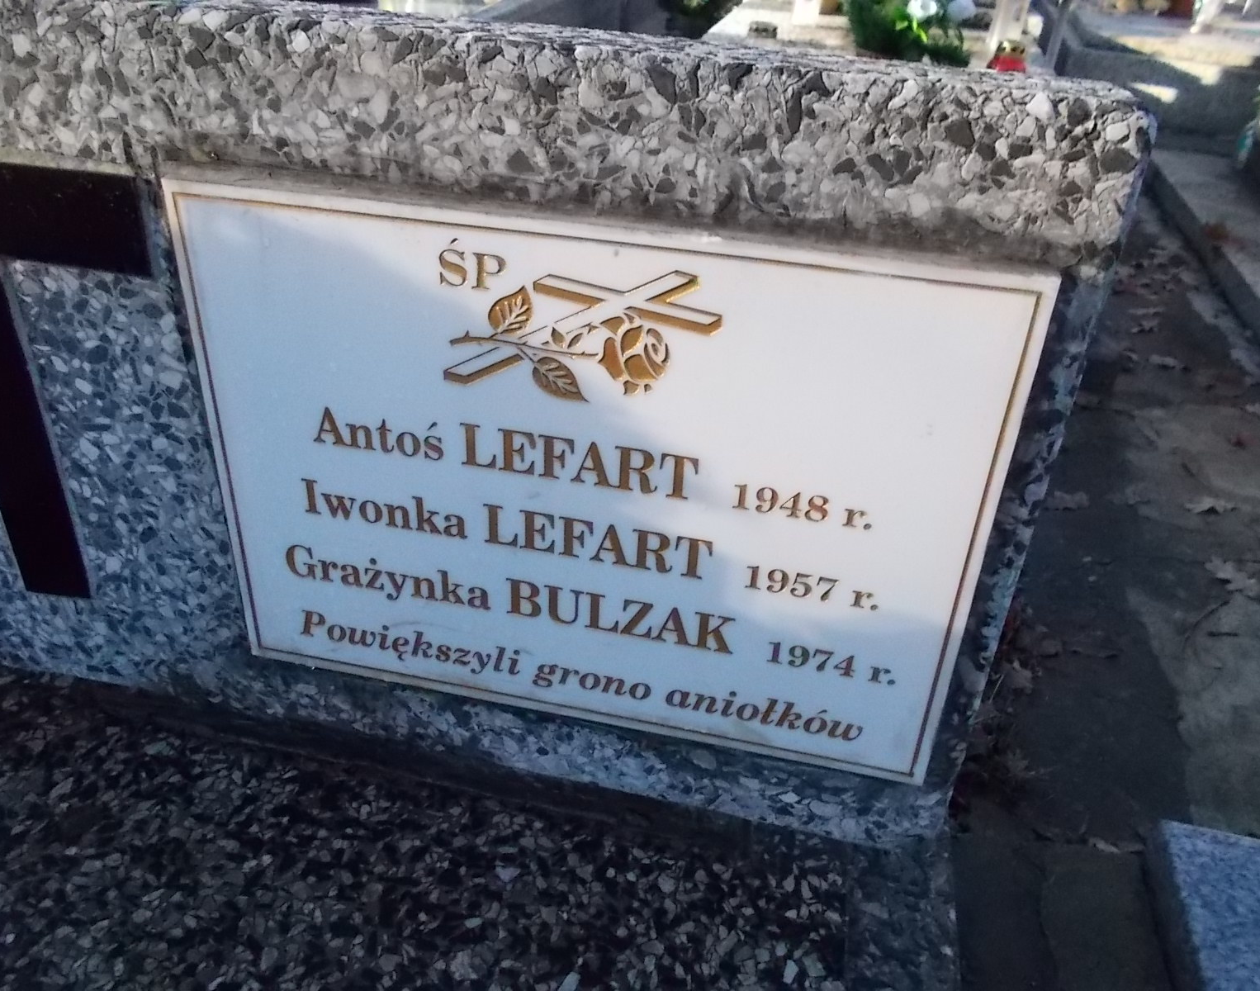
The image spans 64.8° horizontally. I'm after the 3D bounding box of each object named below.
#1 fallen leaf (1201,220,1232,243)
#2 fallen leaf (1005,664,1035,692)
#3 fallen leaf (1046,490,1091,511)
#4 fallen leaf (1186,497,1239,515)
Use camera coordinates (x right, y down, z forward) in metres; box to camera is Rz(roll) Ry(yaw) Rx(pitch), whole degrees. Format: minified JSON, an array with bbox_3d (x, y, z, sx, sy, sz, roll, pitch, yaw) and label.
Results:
[{"bbox_3d":[1.454,-0.653,2.463,0.068,0.038,0.050,9,33,9],"label":"fallen leaf"},{"bbox_3d":[0.457,0.214,1.162,0.034,0.020,0.040,21,37,26],"label":"fallen leaf"},{"bbox_3d":[0.666,0.009,1.515,0.072,0.015,0.040,14,34,18],"label":"fallen leaf"},{"bbox_3d":[0.890,0.016,1.520,0.078,0.016,0.040,9,33,9],"label":"fallen leaf"}]

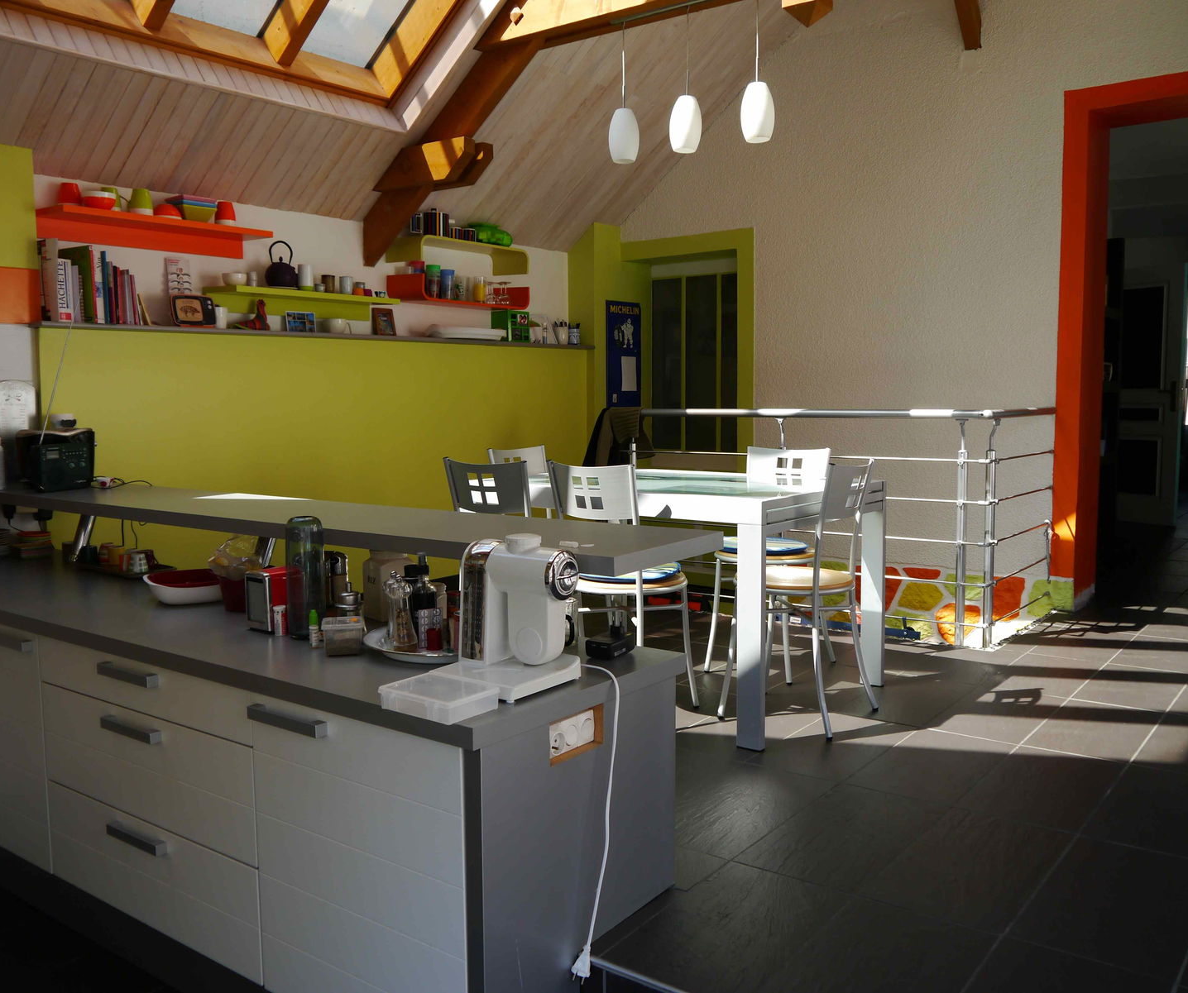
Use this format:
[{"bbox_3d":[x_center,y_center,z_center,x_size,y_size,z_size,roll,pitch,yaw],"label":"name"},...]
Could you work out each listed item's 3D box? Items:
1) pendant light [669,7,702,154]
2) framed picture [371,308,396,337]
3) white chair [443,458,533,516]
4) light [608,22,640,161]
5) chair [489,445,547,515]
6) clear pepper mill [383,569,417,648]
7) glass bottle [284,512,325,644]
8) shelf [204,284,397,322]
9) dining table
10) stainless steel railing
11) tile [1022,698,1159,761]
[{"bbox_3d":[0.348,-1.575,4.053,0.120,0.536,0.120,-1,6,0],"label":"pendant light"},{"bbox_3d":[-1.015,-0.845,5.189,0.030,0.133,0.128,-8,0,38],"label":"framed picture"},{"bbox_3d":[-0.242,0.286,3.764,0.400,0.850,0.460,4,7,37],"label":"white chair"},{"bbox_3d":[0.121,-1.647,4.380,0.130,0.559,0.130,-1,5,0],"label":"light"},{"bbox_3d":[-0.142,0.219,4.500,0.460,0.845,0.430,3,6,37],"label":"chair"},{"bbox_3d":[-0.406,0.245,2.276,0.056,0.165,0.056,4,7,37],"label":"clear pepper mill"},{"bbox_3d":[-0.660,0.184,2.441,0.082,0.279,0.082,0,6,0],"label":"glass bottle"},{"bbox_3d":[-1.309,-0.882,4.908,0.245,0.090,0.884,3,7,40],"label":"shelf"},{"bbox_3d":[0.280,0.320,3.877,1.240,0.749,0.900,4,7,37],"label":"dining table"},{"bbox_3d":[1.227,0.061,5.414,1.881,1.011,1.053,3,6,37],"label":"stainless steel railing"},{"bbox_3d":[1.565,0.727,3.334,0.298,0.010,0.600,3,6,37],"label":"tile"}]

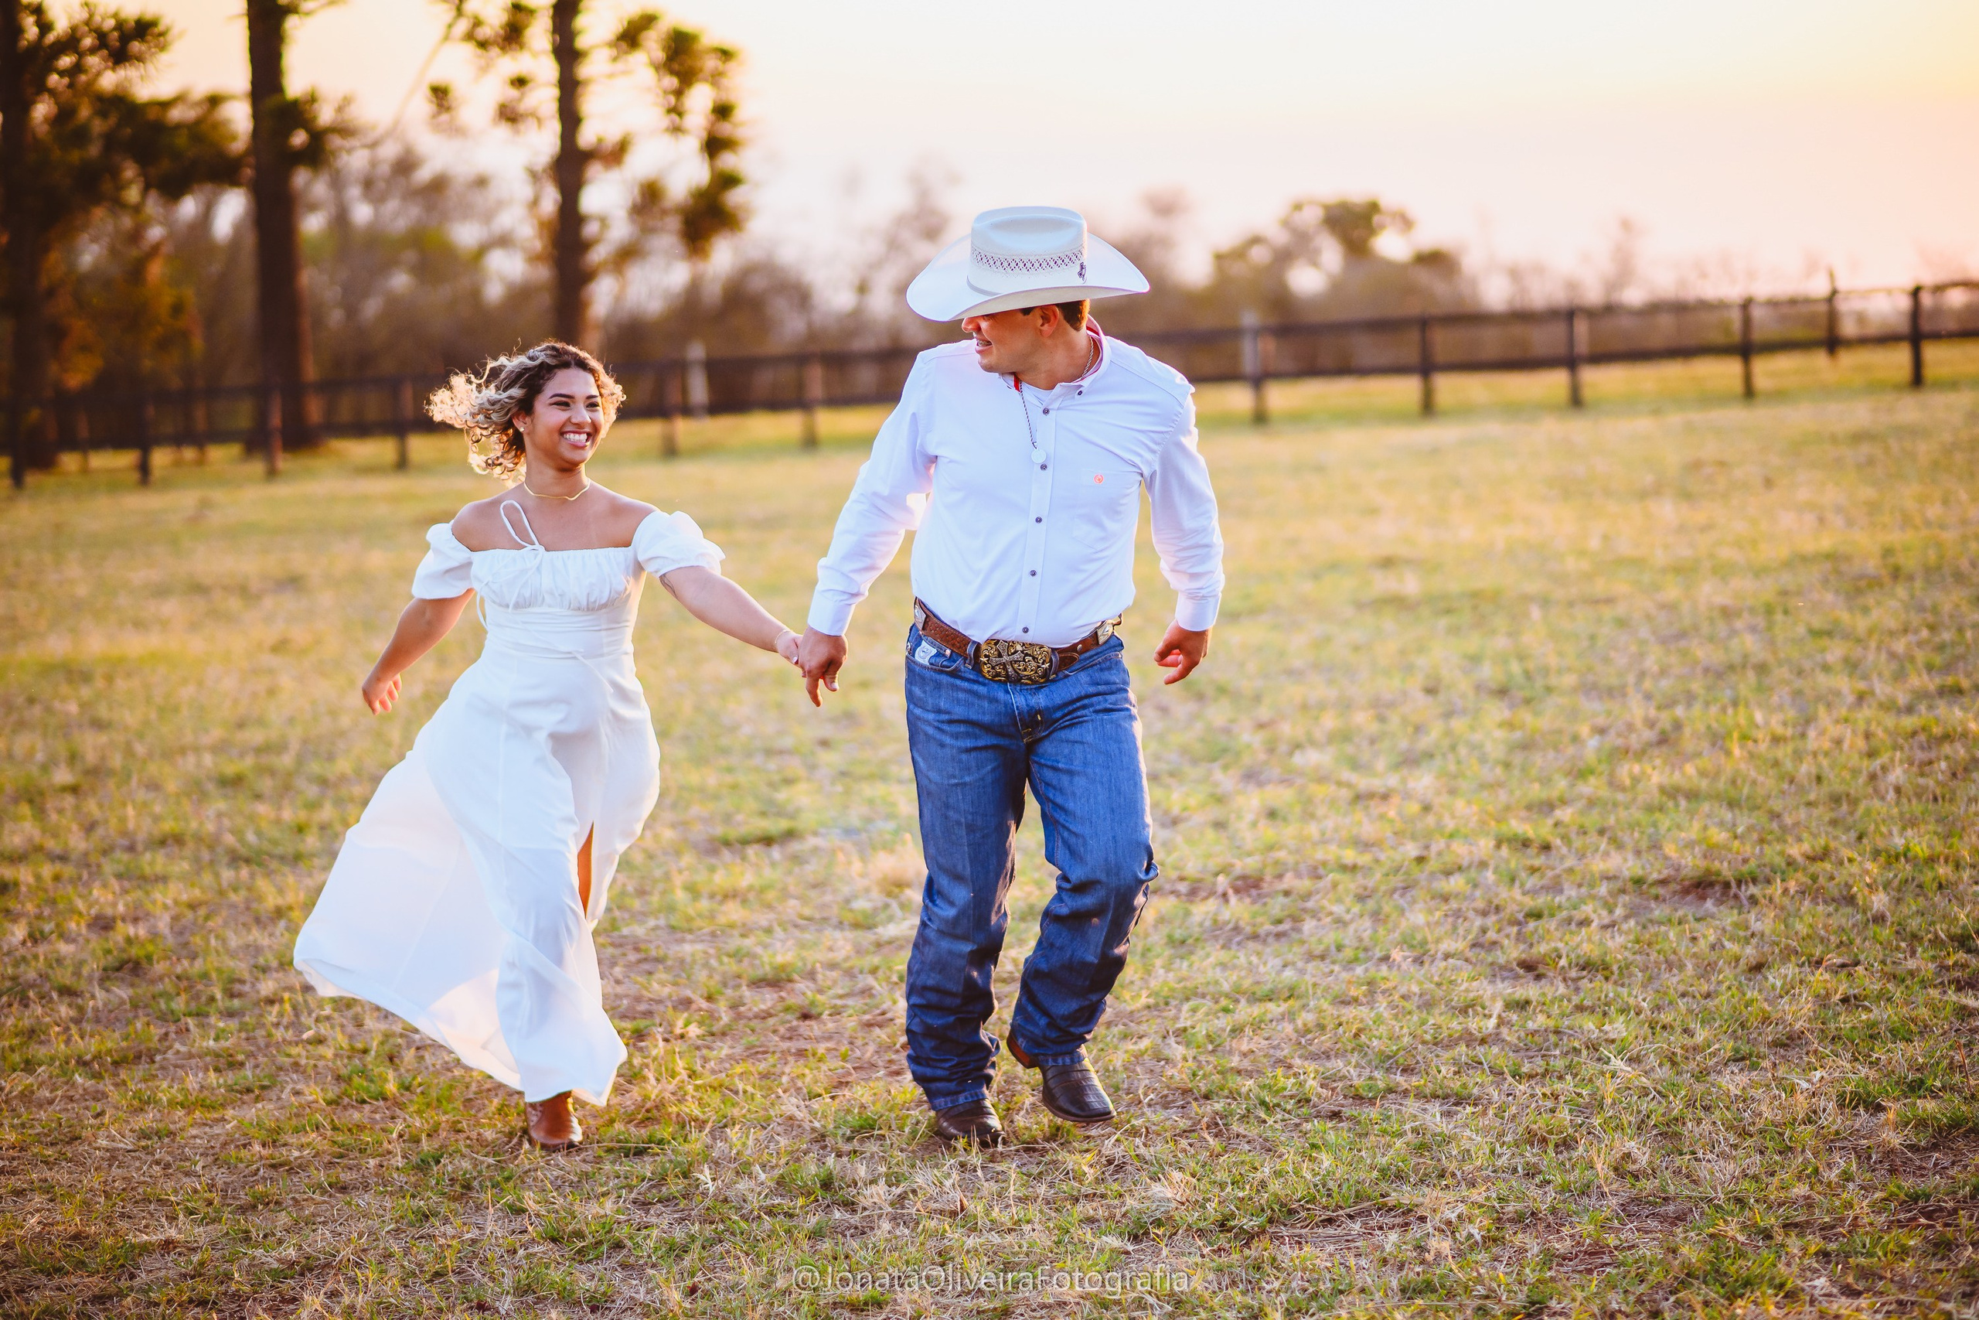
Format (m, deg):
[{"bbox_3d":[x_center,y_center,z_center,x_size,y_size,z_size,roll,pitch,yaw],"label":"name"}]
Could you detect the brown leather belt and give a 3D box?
[{"bbox_3d":[0.049,-0.039,8.770,0.380,0.145,0.280,-1,4,-2],"label":"brown leather belt"}]

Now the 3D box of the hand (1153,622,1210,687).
[{"bbox_3d":[0.362,-0.013,8.780,0.100,0.125,0.100,0,4,10],"label":"hand"}]

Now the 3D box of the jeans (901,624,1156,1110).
[{"bbox_3d":[0.074,0.391,8.830,0.475,0.910,0.420,-1,4,-3],"label":"jeans"}]

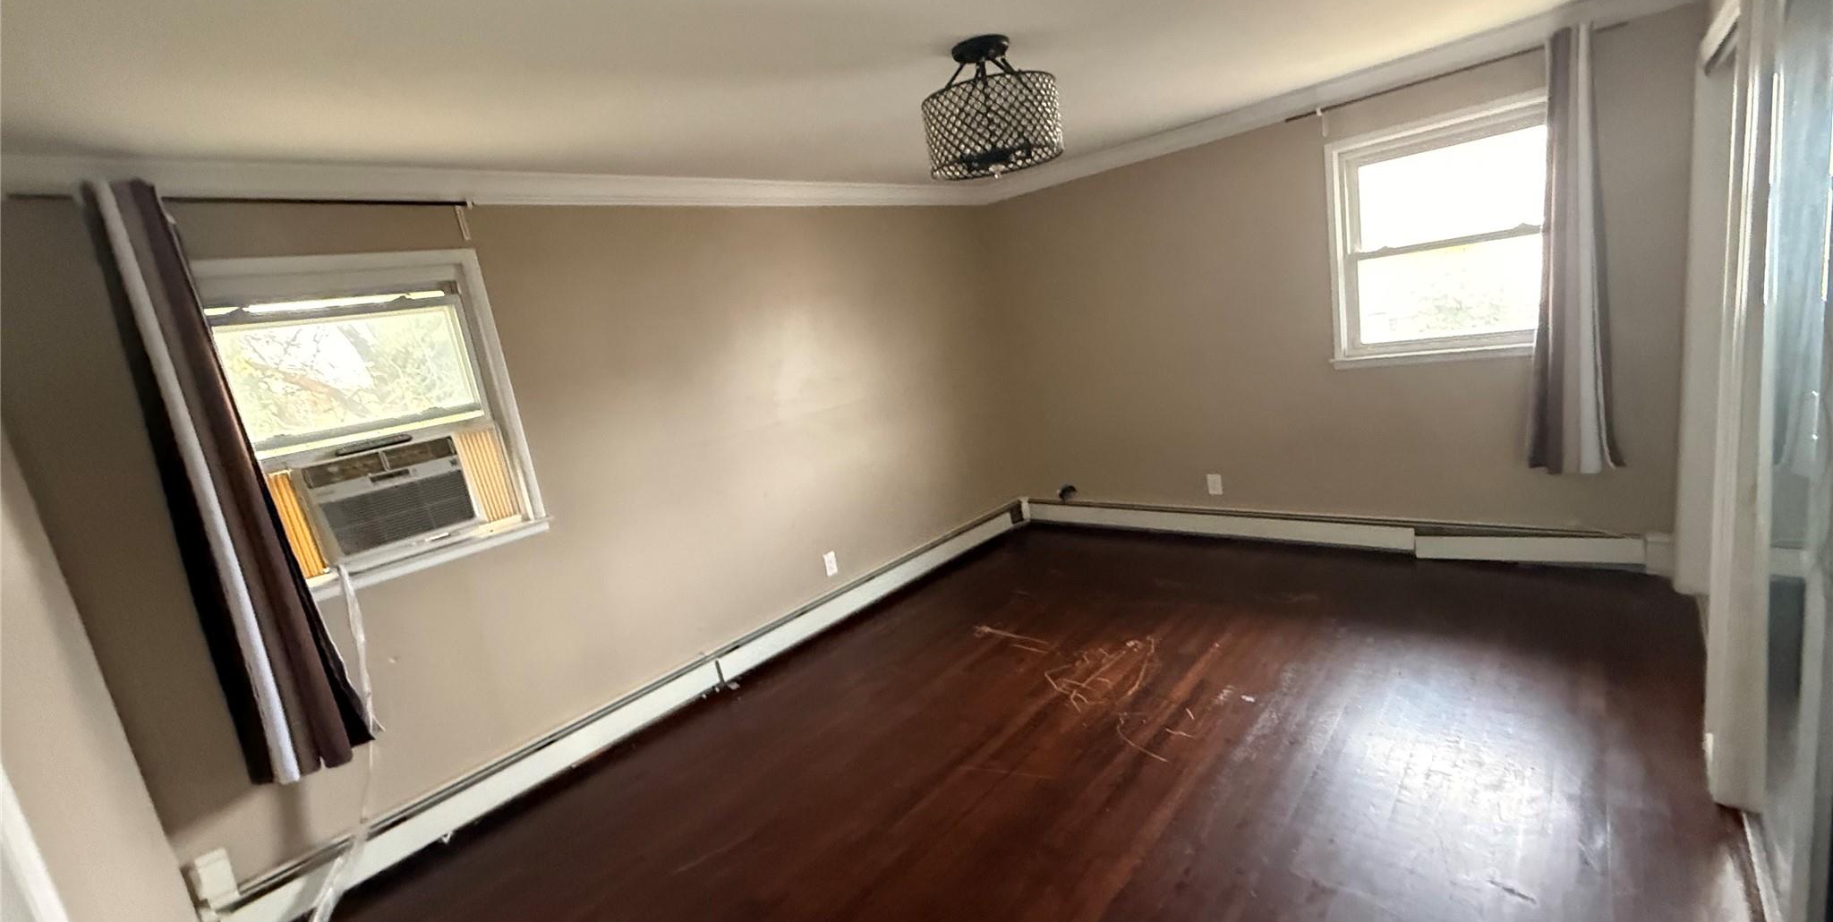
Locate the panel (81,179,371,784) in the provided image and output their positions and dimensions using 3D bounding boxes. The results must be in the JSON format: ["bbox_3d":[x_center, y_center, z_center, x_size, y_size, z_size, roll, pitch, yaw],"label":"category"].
[{"bbox_3d":[-2.118,0.117,2.264,0.140,1.860,0.330,1,15,43],"label":"panel"}]

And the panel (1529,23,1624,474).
[{"bbox_3d":[2.778,-0.844,3.119,0.310,1.840,0.140,1,15,43],"label":"panel"}]

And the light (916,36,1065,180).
[{"bbox_3d":[0.231,-1.127,2.352,0.430,0.350,0.430,-9,11,2],"label":"light"}]

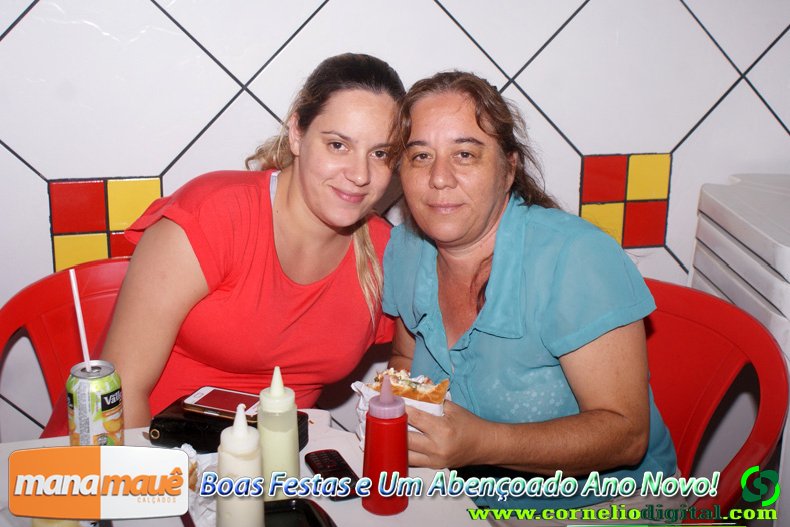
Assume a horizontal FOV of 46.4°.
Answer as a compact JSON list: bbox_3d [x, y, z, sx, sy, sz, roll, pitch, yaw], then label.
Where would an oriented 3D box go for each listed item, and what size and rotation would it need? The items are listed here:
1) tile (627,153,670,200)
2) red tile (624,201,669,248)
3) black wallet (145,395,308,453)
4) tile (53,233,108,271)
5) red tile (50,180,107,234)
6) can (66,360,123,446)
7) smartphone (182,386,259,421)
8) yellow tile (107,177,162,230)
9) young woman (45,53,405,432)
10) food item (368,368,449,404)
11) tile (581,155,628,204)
[{"bbox_3d":[0.556,-0.190,2.034,0.099,0.099,0.010,-4,14,-13],"label":"tile"},{"bbox_3d":[0.557,-0.089,2.058,0.099,0.099,0.010,-4,14,-13],"label":"red tile"},{"bbox_3d":[-0.209,0.203,1.194,0.188,0.032,0.090,4,14,11],"label":"black wallet"},{"bbox_3d":[-0.603,-0.007,1.788,0.099,0.099,0.010,-4,14,-13],"label":"tile"},{"bbox_3d":[-0.604,-0.108,1.764,0.099,0.099,0.010,-4,14,-13],"label":"red tile"},{"bbox_3d":[-0.377,0.191,1.167,0.066,0.119,0.066,-4,14,-13],"label":"can"},{"bbox_3d":[-0.222,0.191,1.251,0.120,0.010,0.062,4,15,19],"label":"smartphone"},{"bbox_3d":[-0.502,-0.115,1.787,0.099,0.099,0.010,-4,14,-13],"label":"yellow tile"},{"bbox_3d":[-0.182,0.285,1.410,0.500,1.180,0.620,-4,14,-13],"label":"young woman"},{"bbox_3d":[0.016,0.164,1.200,0.115,0.055,0.080,6,15,24],"label":"food item"},{"bbox_3d":[0.455,-0.183,2.010,0.099,0.099,0.010,-4,14,-13],"label":"tile"}]

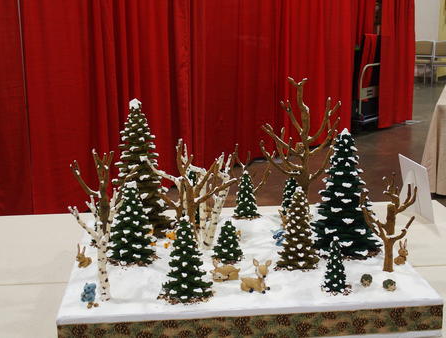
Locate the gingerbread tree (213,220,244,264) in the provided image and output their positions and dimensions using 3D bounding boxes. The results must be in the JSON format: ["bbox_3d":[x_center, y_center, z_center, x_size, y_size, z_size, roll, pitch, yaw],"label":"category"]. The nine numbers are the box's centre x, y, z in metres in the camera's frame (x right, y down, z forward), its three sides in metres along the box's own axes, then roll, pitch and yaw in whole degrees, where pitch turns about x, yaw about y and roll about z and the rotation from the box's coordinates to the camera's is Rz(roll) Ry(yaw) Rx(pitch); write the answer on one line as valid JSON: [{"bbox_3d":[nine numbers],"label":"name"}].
[{"bbox_3d":[0.012,0.199,1.822,0.089,0.110,0.089,-1,14,-5],"label":"gingerbread tree"}]

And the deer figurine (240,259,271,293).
[{"bbox_3d":[0.083,0.262,1.644,0.071,0.075,0.048,7,16,24],"label":"deer figurine"}]

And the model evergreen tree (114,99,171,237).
[{"bbox_3d":[-0.259,-0.015,2.044,0.198,0.415,0.198,-1,14,-5],"label":"model evergreen tree"}]

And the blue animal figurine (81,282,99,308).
[{"bbox_3d":[-0.323,0.297,1.569,0.036,0.044,0.034,12,18,39],"label":"blue animal figurine"}]

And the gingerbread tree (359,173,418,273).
[{"bbox_3d":[0.447,0.143,1.722,0.148,0.267,0.111,-1,14,-5],"label":"gingerbread tree"}]

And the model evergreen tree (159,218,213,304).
[{"bbox_3d":[-0.092,0.212,1.596,0.137,0.196,0.137,-1,14,-5],"label":"model evergreen tree"}]

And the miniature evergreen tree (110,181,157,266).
[{"bbox_3d":[-0.256,0.141,1.828,0.144,0.219,0.144,-1,14,-5],"label":"miniature evergreen tree"}]

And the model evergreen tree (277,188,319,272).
[{"bbox_3d":[0.207,0.153,1.784,0.122,0.218,0.122,-1,14,-5],"label":"model evergreen tree"}]

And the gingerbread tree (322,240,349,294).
[{"bbox_3d":[0.286,0.237,1.625,0.070,0.134,0.070,-1,14,-5],"label":"gingerbread tree"}]

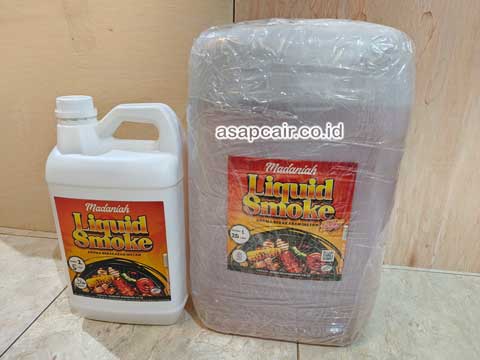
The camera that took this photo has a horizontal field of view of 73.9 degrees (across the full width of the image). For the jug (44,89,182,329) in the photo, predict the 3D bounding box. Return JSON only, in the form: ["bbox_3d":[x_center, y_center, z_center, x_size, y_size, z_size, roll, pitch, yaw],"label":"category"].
[{"bbox_3d":[-0.174,0.046,0.490,0.177,0.331,0.121,2,20,4],"label":"jug"}]

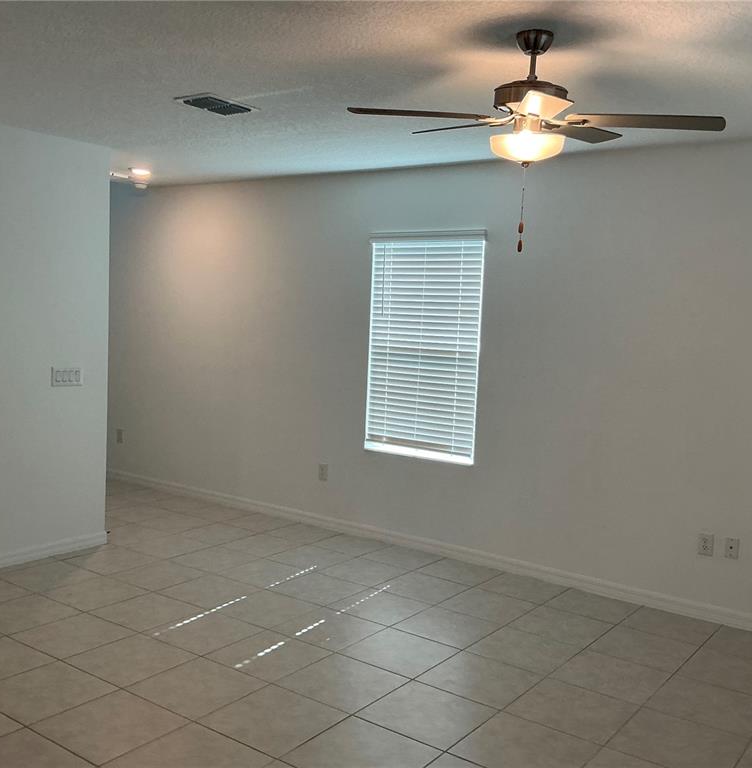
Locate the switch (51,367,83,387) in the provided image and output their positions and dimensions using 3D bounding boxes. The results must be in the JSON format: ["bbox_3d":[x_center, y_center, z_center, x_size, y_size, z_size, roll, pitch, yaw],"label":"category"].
[{"bbox_3d":[-1.972,-0.044,5.292,0.012,0.117,0.213,6,6,36],"label":"switch"}]

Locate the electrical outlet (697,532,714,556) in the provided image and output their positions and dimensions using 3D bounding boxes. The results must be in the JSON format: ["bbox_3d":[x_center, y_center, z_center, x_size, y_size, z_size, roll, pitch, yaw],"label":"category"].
[{"bbox_3d":[1.830,0.897,4.601,0.074,0.118,0.010,6,6,36],"label":"electrical outlet"}]

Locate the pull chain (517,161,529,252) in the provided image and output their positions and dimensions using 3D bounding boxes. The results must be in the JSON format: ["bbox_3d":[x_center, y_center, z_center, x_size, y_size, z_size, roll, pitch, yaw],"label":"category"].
[{"bbox_3d":[0.529,-0.632,2.980,0.025,0.316,0.025,6,6,36],"label":"pull chain"}]

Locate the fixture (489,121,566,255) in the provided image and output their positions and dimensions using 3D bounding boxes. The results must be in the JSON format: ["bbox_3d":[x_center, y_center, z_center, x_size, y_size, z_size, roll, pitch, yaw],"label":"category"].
[{"bbox_3d":[0.535,-0.711,2.973,0.270,0.474,0.270,6,6,36],"label":"fixture"}]

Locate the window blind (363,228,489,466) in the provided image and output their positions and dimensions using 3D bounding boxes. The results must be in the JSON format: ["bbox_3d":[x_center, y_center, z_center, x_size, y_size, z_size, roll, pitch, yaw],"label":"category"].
[{"bbox_3d":[0.318,-0.256,5.667,0.910,1.500,0.065,6,6,36],"label":"window blind"}]

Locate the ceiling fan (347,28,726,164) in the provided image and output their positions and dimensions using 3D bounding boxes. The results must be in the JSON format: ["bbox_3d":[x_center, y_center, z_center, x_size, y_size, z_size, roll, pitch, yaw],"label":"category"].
[{"bbox_3d":[0.545,-1.008,2.949,1.290,0.460,1.260,3,5,3],"label":"ceiling fan"}]

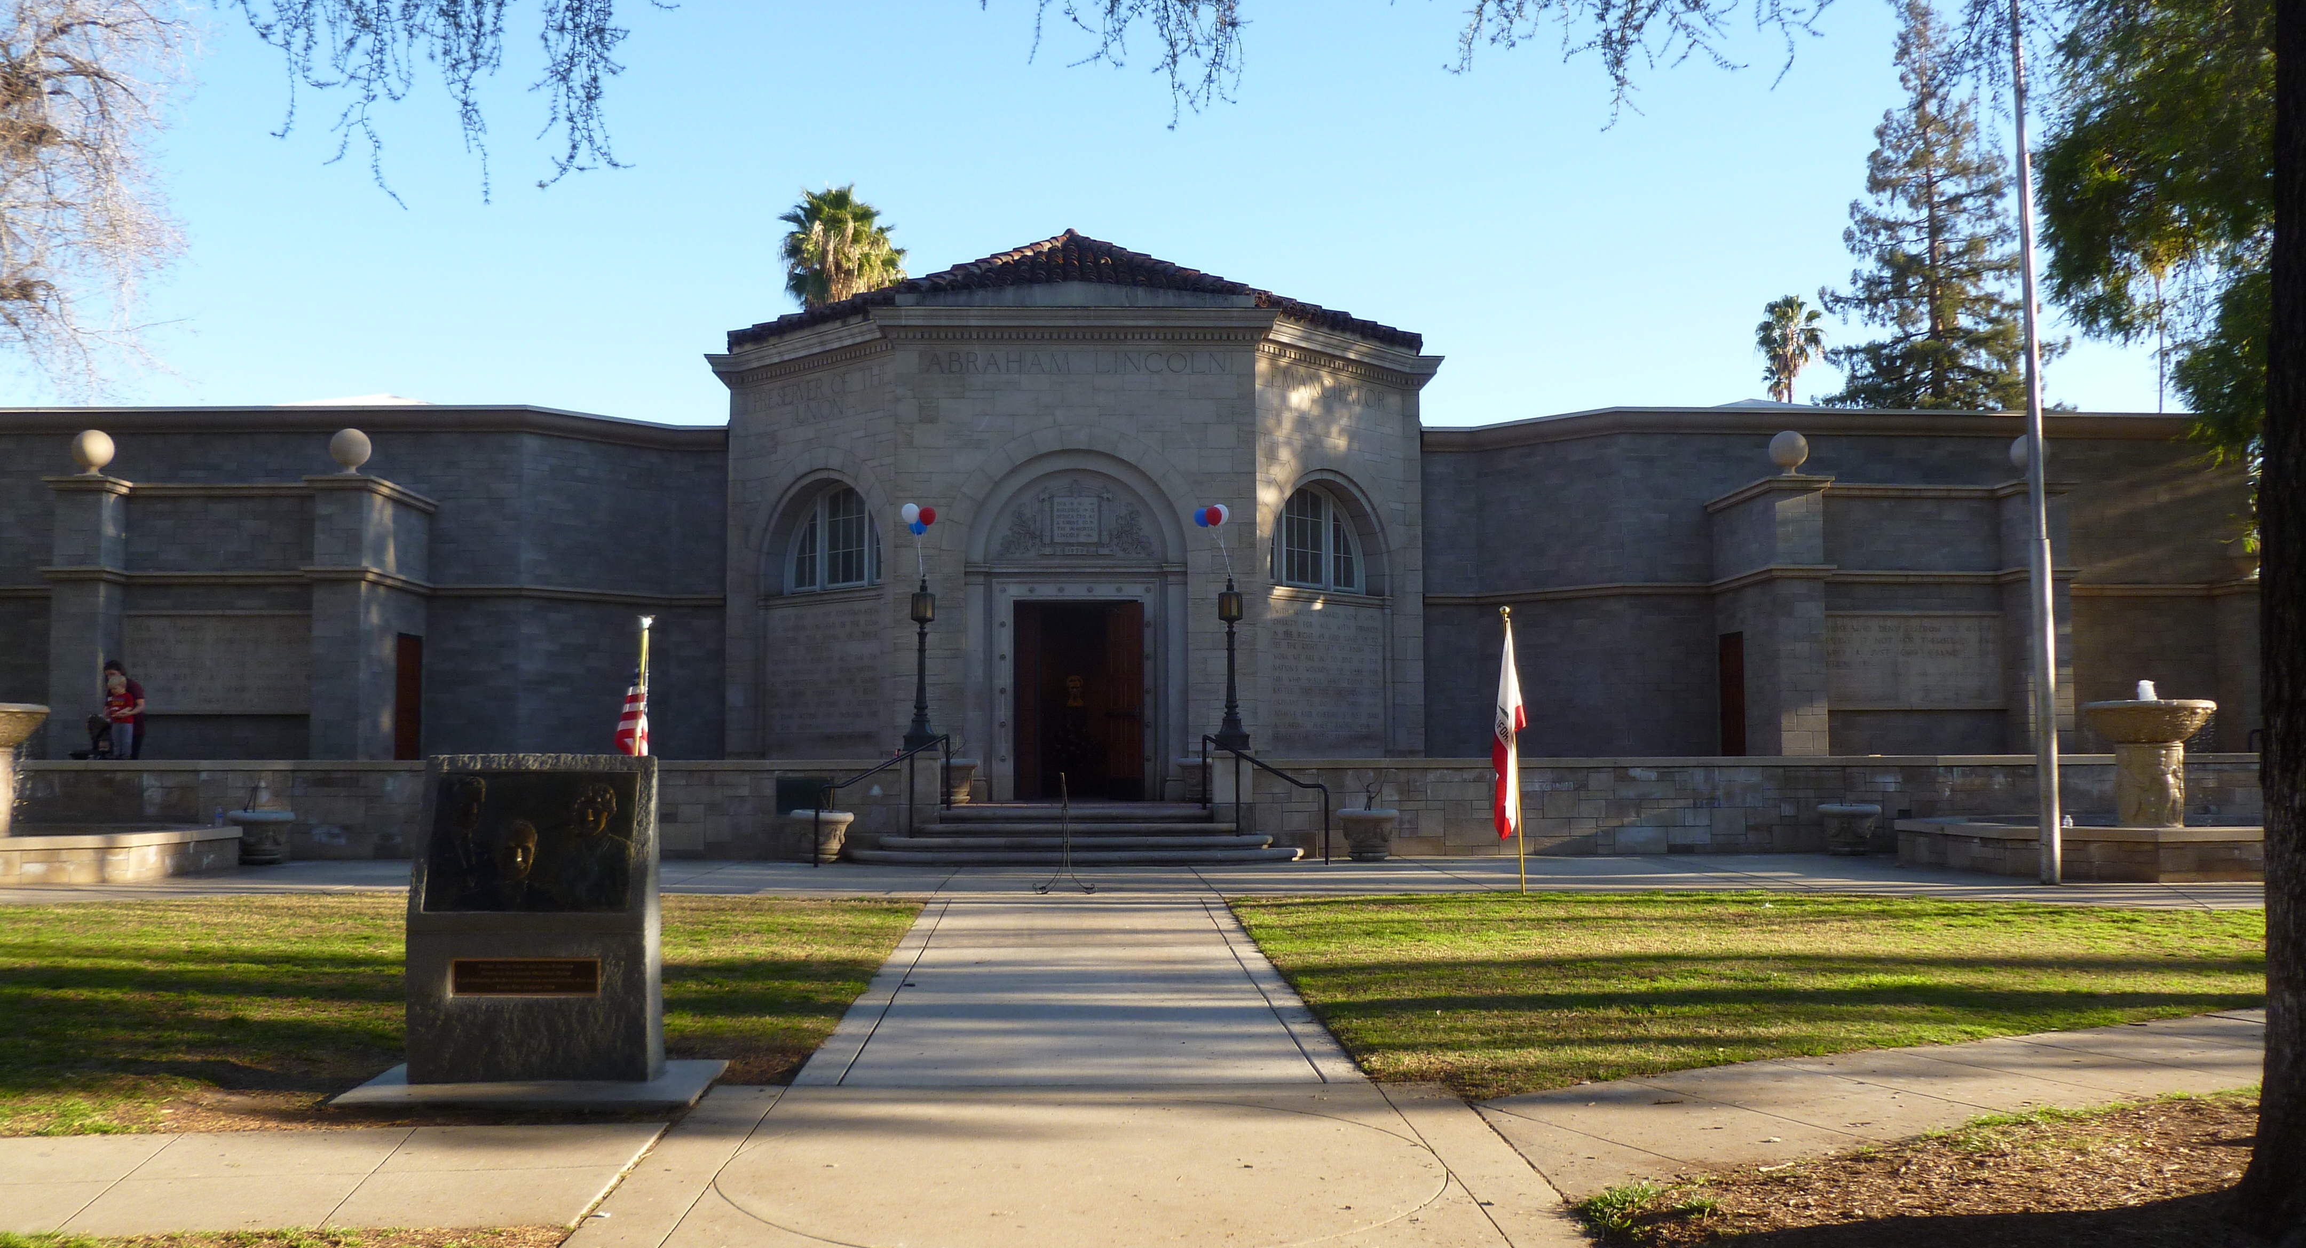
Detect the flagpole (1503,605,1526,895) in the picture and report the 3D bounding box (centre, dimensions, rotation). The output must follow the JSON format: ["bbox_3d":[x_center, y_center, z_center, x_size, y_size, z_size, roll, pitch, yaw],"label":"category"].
[{"bbox_3d":[2.980,1.031,15.334,0.090,2.380,0.090,-2,-4,-2],"label":"flagpole"}]

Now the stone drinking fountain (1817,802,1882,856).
[{"bbox_3d":[7.875,2.324,21.121,0.710,0.600,0.710,0,-4,-2],"label":"stone drinking fountain"}]

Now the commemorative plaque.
[{"bbox_3d":[-2.534,1.203,7.731,0.972,1.330,0.310,0,-4,-4],"label":"commemorative plaque"}]

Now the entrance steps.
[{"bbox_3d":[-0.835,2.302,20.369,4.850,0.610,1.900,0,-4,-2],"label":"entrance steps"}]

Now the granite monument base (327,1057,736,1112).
[{"bbox_3d":[-2.469,1.881,7.561,1.370,0.055,0.970,0,-4,-4],"label":"granite monument base"}]

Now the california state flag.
[{"bbox_3d":[2.929,0.859,15.330,0.270,1.780,0.200,0,-4,-2],"label":"california state flag"}]

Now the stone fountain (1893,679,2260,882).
[{"bbox_3d":[10.615,1.629,19.965,5.000,1.900,4.200,0,-4,-2],"label":"stone fountain"}]

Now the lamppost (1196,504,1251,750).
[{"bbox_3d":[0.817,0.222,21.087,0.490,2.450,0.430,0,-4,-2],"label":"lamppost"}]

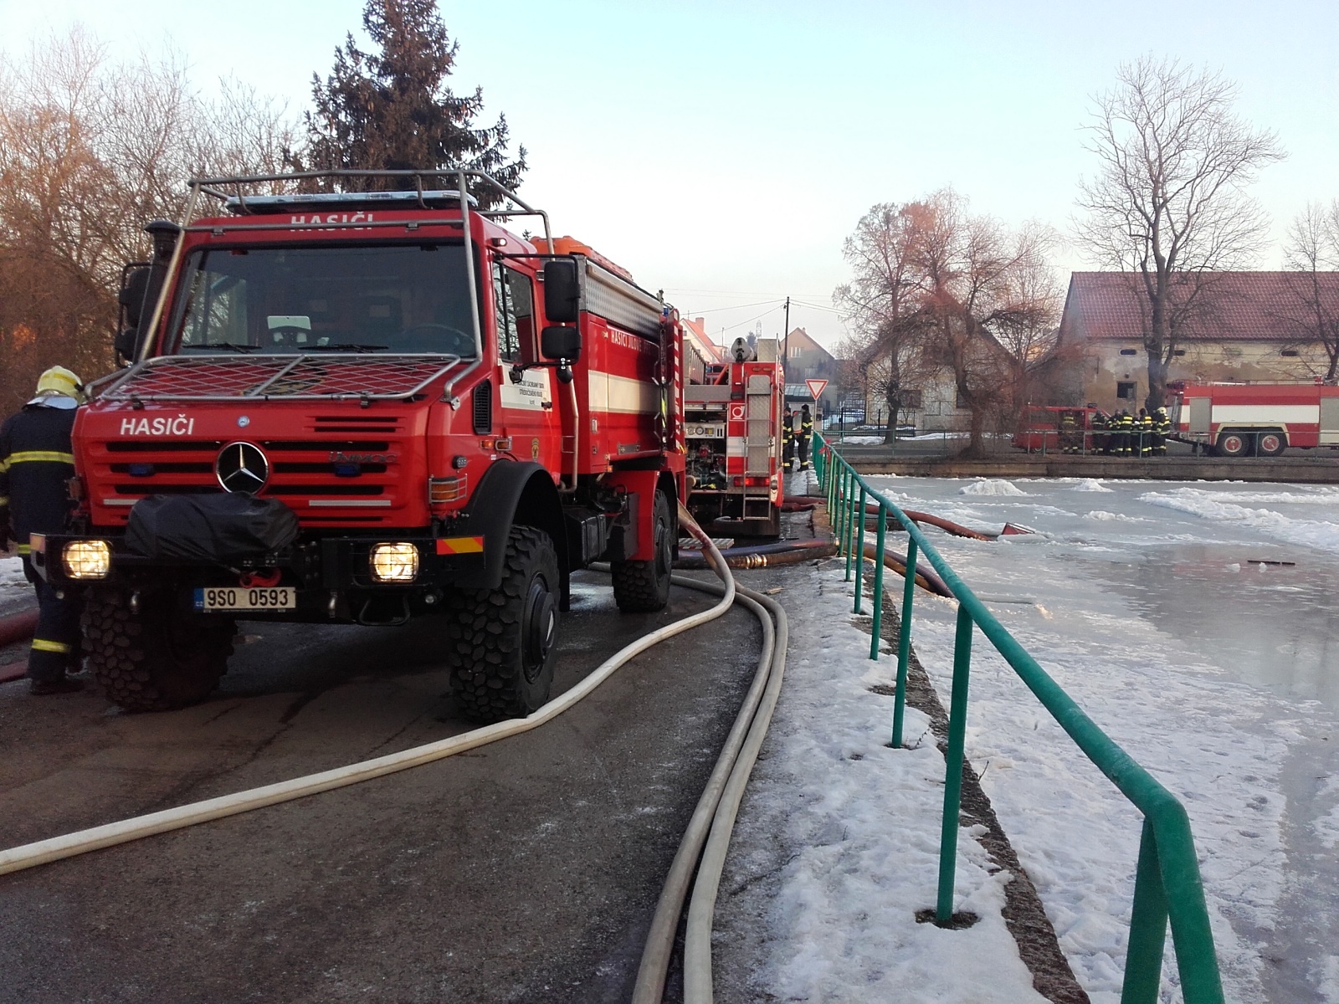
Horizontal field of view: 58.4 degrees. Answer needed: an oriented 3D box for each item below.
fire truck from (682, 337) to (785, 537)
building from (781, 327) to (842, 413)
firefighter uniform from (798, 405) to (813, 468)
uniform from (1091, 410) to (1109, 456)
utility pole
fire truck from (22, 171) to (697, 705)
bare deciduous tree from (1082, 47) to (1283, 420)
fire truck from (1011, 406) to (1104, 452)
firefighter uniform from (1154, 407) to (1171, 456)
[{"bbox_3d":[0.721,-1.216,20.534,2.500,2.900,7.500,0,4,6],"label":"fire truck"},{"bbox_3d":[15.857,-15.426,145.597,9.200,10.600,11.000,0,4,6],"label":"building"},{"bbox_3d":[3.807,-1.745,33.632,0.420,1.780,0.550,-1,5,-17],"label":"firefighter uniform"},{"bbox_3d":[16.226,-2.578,45.134,0.600,1.730,0.500,3,5,37],"label":"uniform"},{"bbox_3d":[6.669,-7.572,67.693,0.300,8.200,0.300,2,4,0],"label":"utility pole"},{"bbox_3d":[-1.438,-0.416,8.509,2.450,2.980,5.991,1,4,10],"label":"fire truck"},{"bbox_3d":[21.212,-10.476,49.864,8.700,16.700,8.200,2,5,25],"label":"bare deciduous tree"},{"bbox_3d":[16.268,-2.906,47.925,4.750,1.980,1.850,0,4,-1],"label":"fire truck"},{"bbox_3d":[18.079,-2.541,43.930,0.500,1.840,0.600,1,5,15],"label":"firefighter uniform"}]

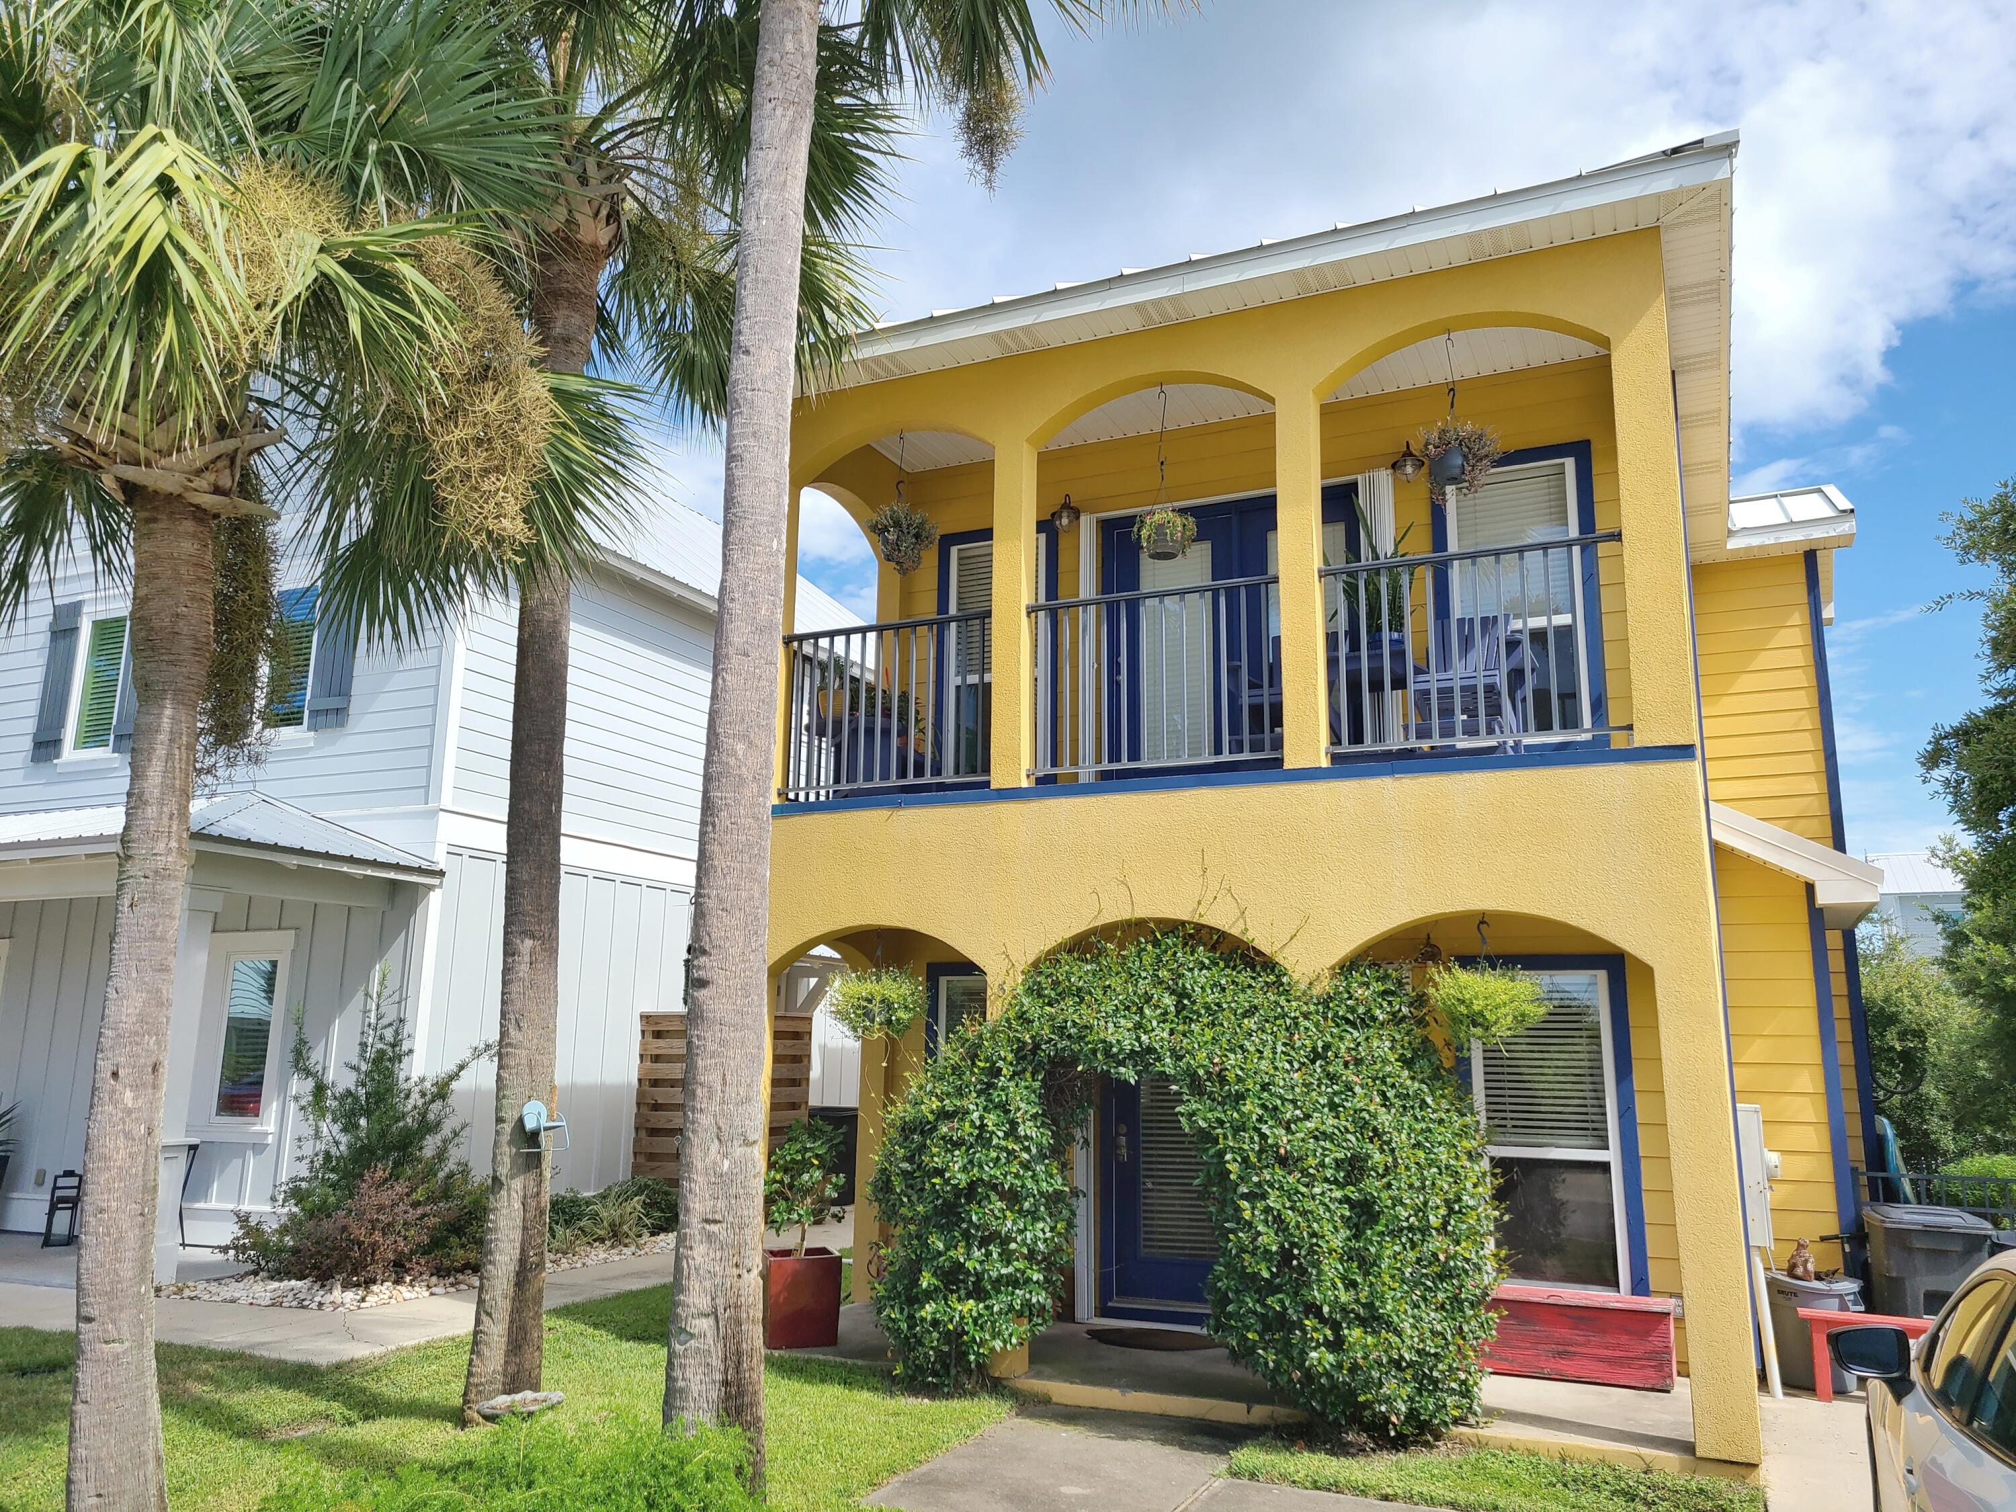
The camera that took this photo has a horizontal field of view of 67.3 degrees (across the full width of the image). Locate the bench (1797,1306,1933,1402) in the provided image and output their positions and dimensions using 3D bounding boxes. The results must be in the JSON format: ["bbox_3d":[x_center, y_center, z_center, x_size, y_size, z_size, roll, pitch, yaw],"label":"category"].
[{"bbox_3d":[4.835,3.210,7.982,1.200,0.420,0.320,-6,-13,32],"label":"bench"}]

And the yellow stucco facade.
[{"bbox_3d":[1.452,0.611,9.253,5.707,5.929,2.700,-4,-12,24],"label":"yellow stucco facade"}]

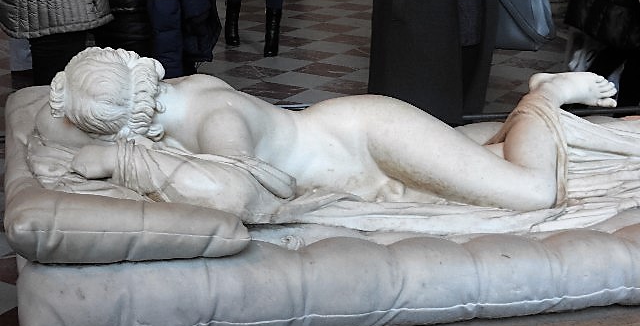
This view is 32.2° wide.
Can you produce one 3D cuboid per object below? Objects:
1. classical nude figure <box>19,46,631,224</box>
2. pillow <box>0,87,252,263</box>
[{"bbox_3d":[0.092,-0.109,2.594,1.500,0.305,0.640,-3,18,-16],"label":"classical nude figure"},{"bbox_3d":[-0.461,-0.003,2.470,0.450,0.137,0.875,-3,18,-16],"label":"pillow"}]

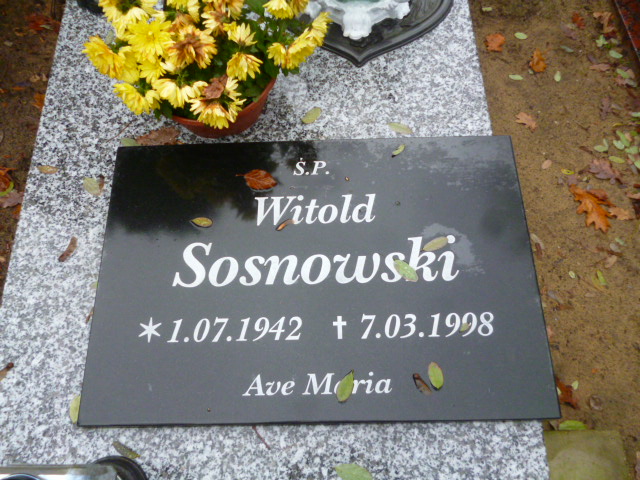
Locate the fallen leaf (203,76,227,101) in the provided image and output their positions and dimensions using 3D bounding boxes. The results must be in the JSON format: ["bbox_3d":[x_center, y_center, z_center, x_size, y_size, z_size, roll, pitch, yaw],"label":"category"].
[{"bbox_3d":[-0.140,-0.203,0.688,0.026,0.018,0.041,32,73,13],"label":"fallen leaf"}]

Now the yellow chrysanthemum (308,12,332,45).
[{"bbox_3d":[0.000,-0.299,0.734,0.030,0.050,0.050,19,91,26],"label":"yellow chrysanthemum"}]

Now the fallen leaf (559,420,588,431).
[{"bbox_3d":[0.476,0.354,0.973,0.053,0.006,0.023,-1,68,1],"label":"fallen leaf"}]

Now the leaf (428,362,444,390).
[{"bbox_3d":[0.148,0.173,0.656,0.018,0.007,0.036,-12,69,-3],"label":"leaf"}]

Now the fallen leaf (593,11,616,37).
[{"bbox_3d":[0.712,-0.532,1.285,0.049,0.020,0.081,-3,68,1],"label":"fallen leaf"}]

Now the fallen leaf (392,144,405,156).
[{"bbox_3d":[0.117,-0.134,0.775,0.026,0.010,0.010,-37,72,-12],"label":"fallen leaf"}]

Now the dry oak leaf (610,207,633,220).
[{"bbox_3d":[0.701,-0.060,1.204,0.052,0.009,0.027,25,71,11],"label":"dry oak leaf"}]

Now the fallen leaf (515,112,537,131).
[{"bbox_3d":[0.486,-0.280,1.225,0.033,0.015,0.053,-42,73,-13],"label":"fallen leaf"}]

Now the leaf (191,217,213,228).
[{"bbox_3d":[-0.170,-0.025,0.745,0.033,0.005,0.014,7,69,4],"label":"leaf"}]

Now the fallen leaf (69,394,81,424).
[{"bbox_3d":[-0.319,0.222,0.679,0.020,0.007,0.039,1,69,2],"label":"fallen leaf"}]

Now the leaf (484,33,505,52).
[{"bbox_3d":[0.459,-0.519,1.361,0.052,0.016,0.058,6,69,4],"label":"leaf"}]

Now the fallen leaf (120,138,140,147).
[{"bbox_3d":[-0.301,-0.154,0.828,0.038,0.007,0.020,21,71,9],"label":"fallen leaf"}]

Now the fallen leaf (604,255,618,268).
[{"bbox_3d":[0.655,0.049,1.164,0.040,0.006,0.017,-40,73,-13],"label":"fallen leaf"}]

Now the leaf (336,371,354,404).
[{"bbox_3d":[0.032,0.185,0.655,0.018,0.006,0.042,20,71,9],"label":"leaf"}]

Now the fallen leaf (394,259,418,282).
[{"bbox_3d":[0.118,0.042,0.708,0.019,0.007,0.043,-40,73,-13],"label":"fallen leaf"}]

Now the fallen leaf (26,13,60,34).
[{"bbox_3d":[-0.782,-0.612,1.464,0.103,0.012,0.051,16,70,8],"label":"fallen leaf"}]

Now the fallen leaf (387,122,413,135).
[{"bbox_3d":[0.128,-0.177,0.824,0.043,0.004,0.016,22,71,10],"label":"fallen leaf"}]

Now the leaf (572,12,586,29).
[{"bbox_3d":[0.710,-0.600,1.417,0.028,0.010,0.058,-18,69,-5],"label":"leaf"}]

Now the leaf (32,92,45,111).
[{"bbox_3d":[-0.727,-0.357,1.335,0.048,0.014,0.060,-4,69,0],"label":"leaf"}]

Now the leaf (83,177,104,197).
[{"bbox_3d":[-0.351,-0.083,0.801,0.041,0.008,0.025,40,75,15],"label":"leaf"}]

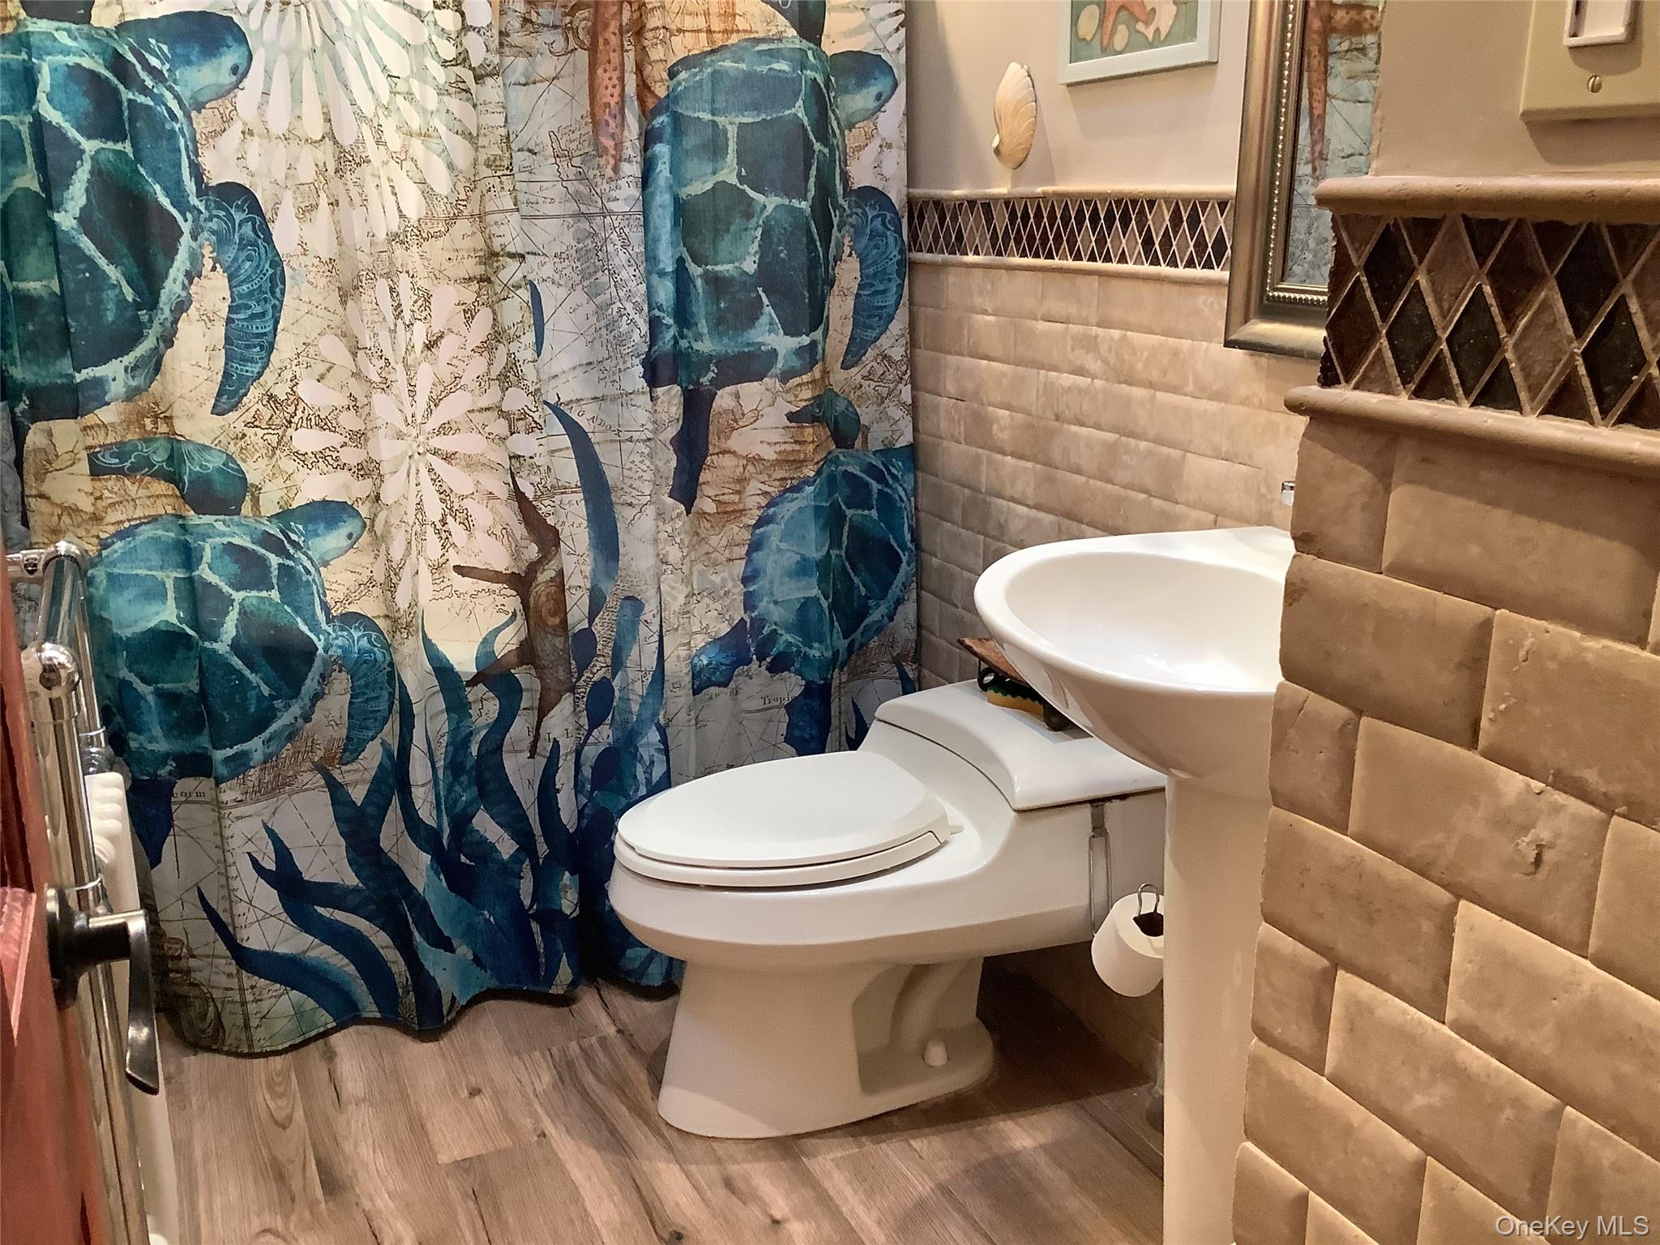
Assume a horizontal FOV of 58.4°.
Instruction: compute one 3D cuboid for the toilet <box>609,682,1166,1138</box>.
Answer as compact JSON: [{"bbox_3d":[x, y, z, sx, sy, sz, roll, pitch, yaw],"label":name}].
[{"bbox_3d":[0.045,0.453,2.315,0.782,0.551,0.437,-7,17,-25],"label":"toilet"}]

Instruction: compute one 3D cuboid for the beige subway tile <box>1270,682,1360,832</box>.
[{"bbox_3d":[0.285,0.078,0.857,0.012,0.076,0.063,-7,17,-25],"label":"beige subway tile"}]

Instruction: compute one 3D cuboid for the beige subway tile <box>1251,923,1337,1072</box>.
[{"bbox_3d":[0.278,0.226,0.887,0.011,0.075,0.061,-7,17,-25],"label":"beige subway tile"}]

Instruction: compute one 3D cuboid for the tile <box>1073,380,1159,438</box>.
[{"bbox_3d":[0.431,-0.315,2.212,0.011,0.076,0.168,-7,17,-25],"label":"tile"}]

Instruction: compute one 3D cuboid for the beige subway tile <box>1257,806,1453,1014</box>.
[{"bbox_3d":[0.295,0.160,0.833,0.011,0.073,0.138,-7,17,-25],"label":"beige subway tile"}]

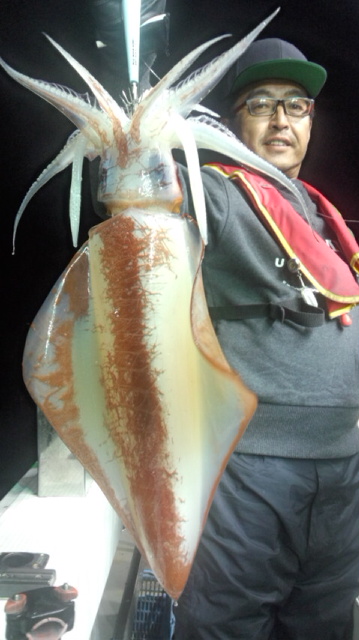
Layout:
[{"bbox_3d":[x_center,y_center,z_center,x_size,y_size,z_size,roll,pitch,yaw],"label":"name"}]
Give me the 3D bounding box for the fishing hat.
[{"bbox_3d":[0.191,-0.520,0.987,0.188,0.135,0.265,-3,2,-5],"label":"fishing hat"}]

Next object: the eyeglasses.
[{"bbox_3d":[0.191,-0.417,0.990,0.140,0.045,0.140,-2,7,-5],"label":"eyeglasses"}]

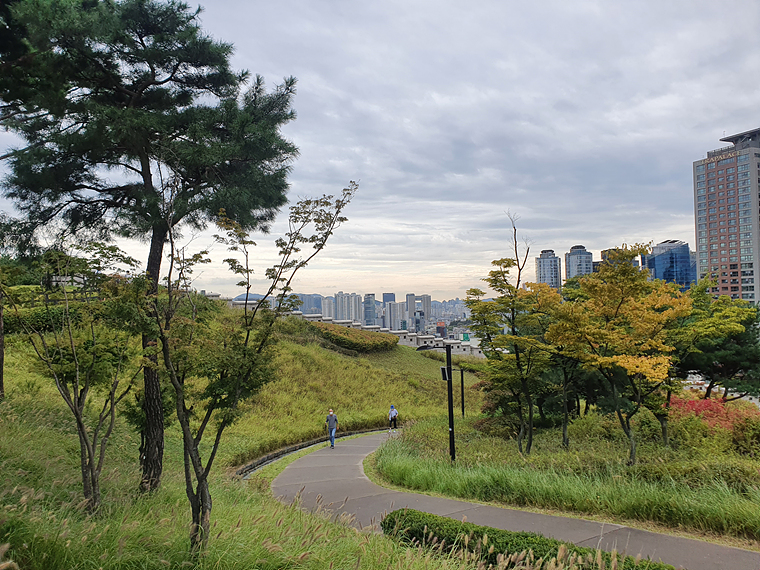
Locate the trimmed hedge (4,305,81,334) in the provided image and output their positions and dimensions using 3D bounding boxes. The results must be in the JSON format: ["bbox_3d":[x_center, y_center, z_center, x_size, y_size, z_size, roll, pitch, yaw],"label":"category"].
[{"bbox_3d":[-13.640,1.390,23.000,3.500,1.150,1.500,0,-2,-6],"label":"trimmed hedge"}]

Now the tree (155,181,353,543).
[{"bbox_3d":[-1.720,1.099,7.700,2.750,4.950,2.500,0,-2,0],"label":"tree"}]

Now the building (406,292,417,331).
[{"bbox_3d":[68.982,60.222,1250.000,21.000,82.000,24.000,0,-2,0],"label":"building"}]

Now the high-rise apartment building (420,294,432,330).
[{"bbox_3d":[101.831,62.412,1250.000,25.000,82.000,24.000,0,-2,0],"label":"high-rise apartment building"}]

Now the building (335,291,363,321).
[{"bbox_3d":[-74.501,54.397,1350.000,66.000,80.000,28.000,0,-3,-11],"label":"building"}]

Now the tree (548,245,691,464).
[{"bbox_3d":[7.678,2.228,18.300,4.500,7.000,4.300,0,-2,0],"label":"tree"}]

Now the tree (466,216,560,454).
[{"bbox_3d":[4.912,1.858,21.000,3.400,8.600,3.300,0,-2,0],"label":"tree"}]

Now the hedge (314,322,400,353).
[{"bbox_3d":[-2.232,4.692,52.000,8.200,2.700,3.800,-2,-3,30],"label":"hedge"}]

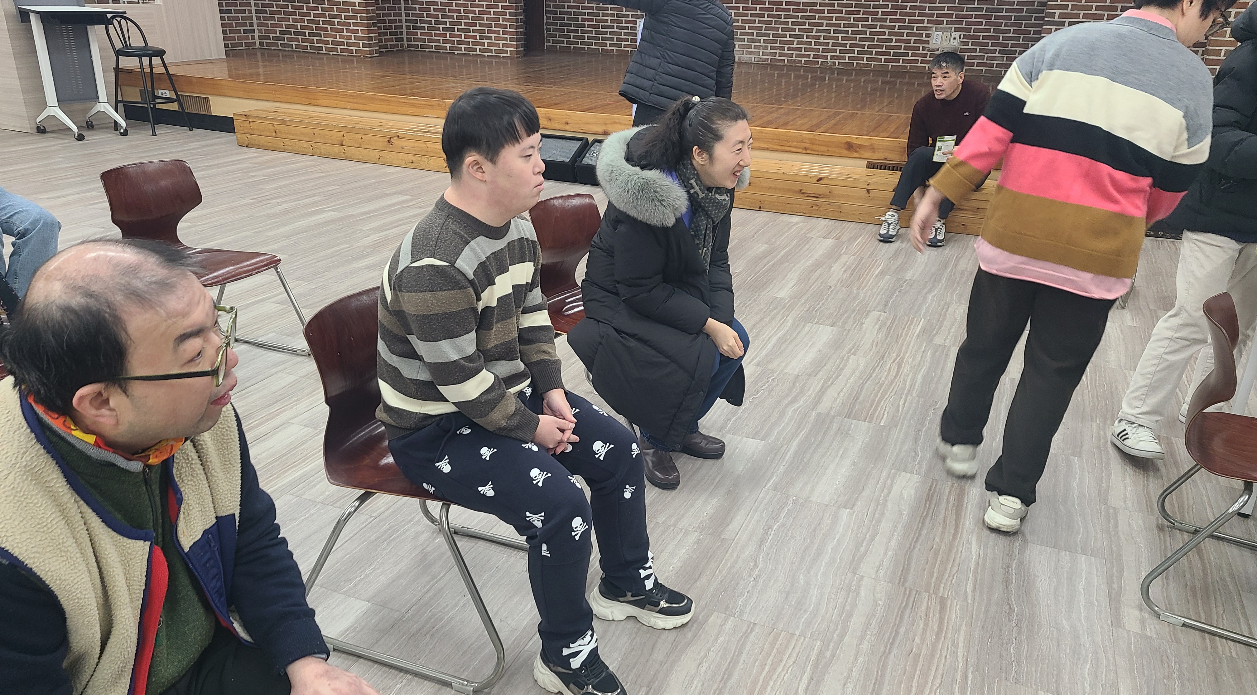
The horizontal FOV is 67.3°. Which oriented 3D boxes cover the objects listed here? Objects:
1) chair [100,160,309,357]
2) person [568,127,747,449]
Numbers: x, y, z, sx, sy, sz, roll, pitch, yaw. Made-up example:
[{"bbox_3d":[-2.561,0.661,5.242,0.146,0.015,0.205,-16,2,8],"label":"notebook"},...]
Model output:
[{"bbox_3d":[-1.561,-0.287,3.451,0.534,0.775,0.534,10,23,21],"label":"chair"},{"bbox_3d":[0.081,-0.189,2.864,0.604,1.108,0.534,16,25,32],"label":"person"}]

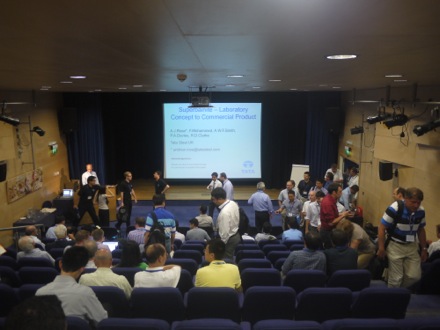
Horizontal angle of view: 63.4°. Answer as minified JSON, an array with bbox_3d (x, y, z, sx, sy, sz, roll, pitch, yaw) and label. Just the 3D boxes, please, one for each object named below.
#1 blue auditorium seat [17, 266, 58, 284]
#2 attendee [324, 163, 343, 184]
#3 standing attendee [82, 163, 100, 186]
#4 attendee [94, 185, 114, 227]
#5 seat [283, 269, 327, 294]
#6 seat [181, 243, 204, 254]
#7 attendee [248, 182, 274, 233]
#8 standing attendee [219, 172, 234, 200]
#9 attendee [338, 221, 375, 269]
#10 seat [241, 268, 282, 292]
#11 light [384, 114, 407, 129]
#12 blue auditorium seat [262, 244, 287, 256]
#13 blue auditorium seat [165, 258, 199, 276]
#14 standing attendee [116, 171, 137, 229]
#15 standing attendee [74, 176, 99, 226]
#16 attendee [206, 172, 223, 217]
[{"bbox_3d":[-2.063,1.579,4.432,0.500,0.920,0.600,0,10,1],"label":"blue auditorium seat"},{"bbox_3d":[3.674,0.841,11.521,0.520,1.740,0.360,-1,10,-6],"label":"attendee"},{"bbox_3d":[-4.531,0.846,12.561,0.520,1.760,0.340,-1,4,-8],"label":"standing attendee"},{"bbox_3d":[-3.299,1.357,10.122,0.460,1.500,0.450,-6,11,-30],"label":"attendee"},{"bbox_3d":[0.983,1.605,4.432,0.500,0.920,0.600,0,10,1],"label":"seat"},{"bbox_3d":[-0.518,1.887,7.143,0.520,0.830,0.500,0,10,0],"label":"seat"},{"bbox_3d":[1.038,1.300,8.850,0.560,1.770,0.380,-2,10,-7],"label":"attendee"},{"bbox_3d":[0.194,1.120,10.662,0.380,1.780,0.500,2,5,30],"label":"standing attendee"},{"bbox_3d":[1.975,1.397,5.254,0.640,1.220,0.480,-6,11,-29],"label":"attendee"},{"bbox_3d":[0.470,1.567,4.238,0.500,0.820,0.520,0,4,1],"label":"seat"},{"bbox_3d":[3.666,-0.904,7.400,0.210,0.220,0.500,-9,-4,-41],"label":"light"},{"bbox_3d":[0.997,1.840,6.668,0.500,0.820,0.520,0,4,1],"label":"blue auditorium seat"},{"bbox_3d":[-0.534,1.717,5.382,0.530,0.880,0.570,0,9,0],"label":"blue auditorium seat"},{"bbox_3d":[-2.797,1.063,10.611,0.500,1.750,0.500,5,11,28],"label":"standing attendee"},{"bbox_3d":[-3.953,1.167,10.758,0.800,1.670,0.550,-2,5,-30],"label":"standing attendee"},{"bbox_3d":[-0.172,1.084,11.114,0.500,1.700,0.380,-1,10,-8],"label":"attendee"}]

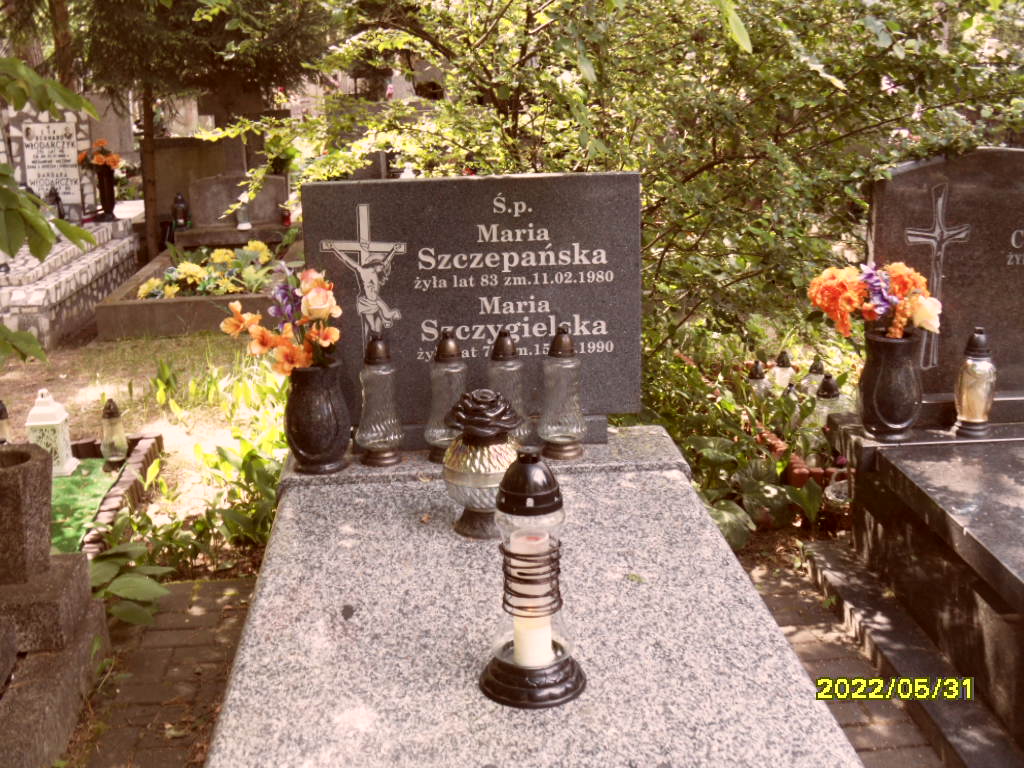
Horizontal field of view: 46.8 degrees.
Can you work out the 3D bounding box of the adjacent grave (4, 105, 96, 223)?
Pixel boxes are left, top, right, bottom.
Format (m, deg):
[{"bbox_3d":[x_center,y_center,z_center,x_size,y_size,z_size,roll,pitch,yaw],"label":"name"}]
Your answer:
[{"bbox_3d":[-3.406,-1.652,8.768,0.620,0.870,0.160,-2,15,-5],"label":"adjacent grave"}]

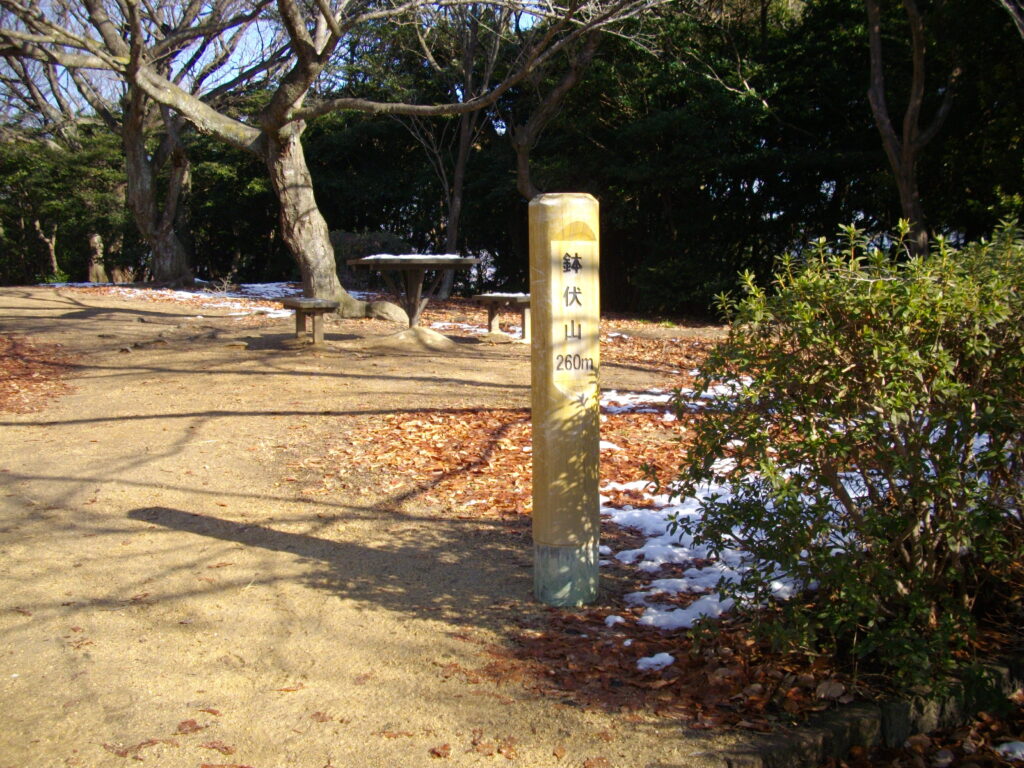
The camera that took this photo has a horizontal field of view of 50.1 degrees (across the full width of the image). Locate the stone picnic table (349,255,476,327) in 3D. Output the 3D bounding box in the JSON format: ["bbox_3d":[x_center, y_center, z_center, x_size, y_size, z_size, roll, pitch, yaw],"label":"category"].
[{"bbox_3d":[-1.040,-0.957,11.470,1.220,0.700,0.950,-3,9,-17],"label":"stone picnic table"}]

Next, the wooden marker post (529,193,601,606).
[{"bbox_3d":[0.170,0.051,3.504,0.218,1.296,0.218,-4,9,-20],"label":"wooden marker post"}]

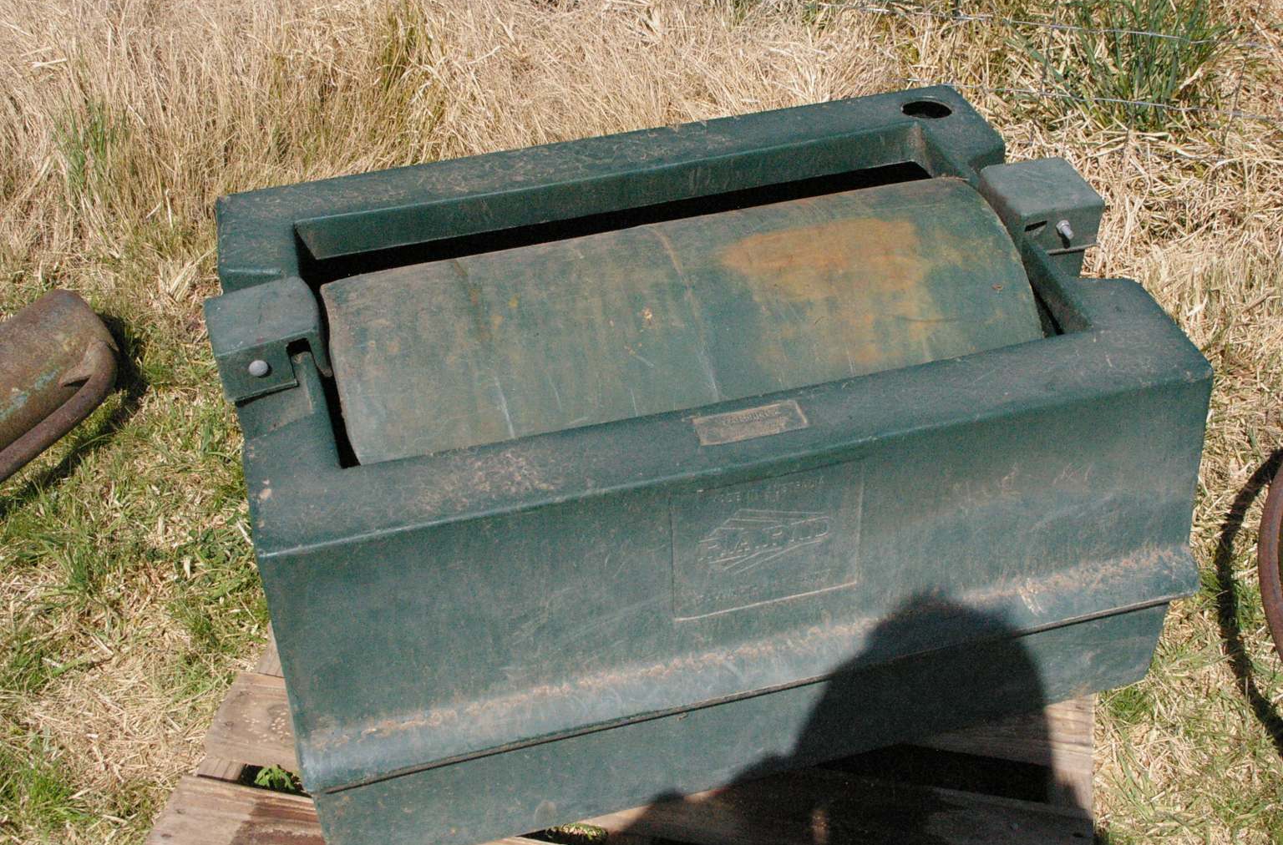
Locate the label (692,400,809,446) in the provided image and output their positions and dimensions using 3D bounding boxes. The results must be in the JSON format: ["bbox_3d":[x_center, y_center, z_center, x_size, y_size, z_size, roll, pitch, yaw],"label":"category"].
[{"bbox_3d":[0.116,0.001,1.592,0.117,0.003,0.045,-10,41,-11],"label":"label"}]

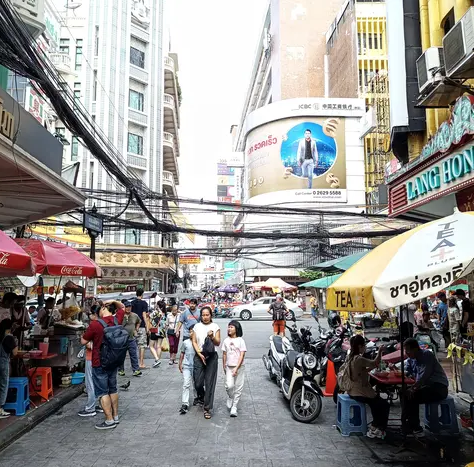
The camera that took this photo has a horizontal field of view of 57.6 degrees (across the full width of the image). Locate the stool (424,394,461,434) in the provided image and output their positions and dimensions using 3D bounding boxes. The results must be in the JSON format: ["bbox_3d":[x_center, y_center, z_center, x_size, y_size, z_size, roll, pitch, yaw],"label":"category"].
[{"bbox_3d":[2.730,2.391,5.760,0.350,0.440,0.350,0,-7,3],"label":"stool"}]

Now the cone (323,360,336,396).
[{"bbox_3d":[1.740,2.546,7.863,0.370,0.720,0.370,0,-7,0],"label":"cone"}]

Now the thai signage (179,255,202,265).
[{"bbox_3d":[-3.939,2.170,36.000,1.800,0.850,0.150,0,-7,0],"label":"thai signage"}]

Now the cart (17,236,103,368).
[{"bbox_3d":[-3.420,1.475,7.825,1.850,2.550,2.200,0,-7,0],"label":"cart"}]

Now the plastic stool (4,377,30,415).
[{"bbox_3d":[-3.130,2.312,6.123,0.340,0.450,0.340,2,-8,-14],"label":"plastic stool"}]

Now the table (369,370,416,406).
[{"bbox_3d":[2.040,2.281,5.770,0.470,0.720,0.600,0,-7,-2],"label":"table"}]

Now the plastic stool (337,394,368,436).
[{"bbox_3d":[1.560,2.423,5.812,0.360,0.450,0.370,0,-7,-2],"label":"plastic stool"}]

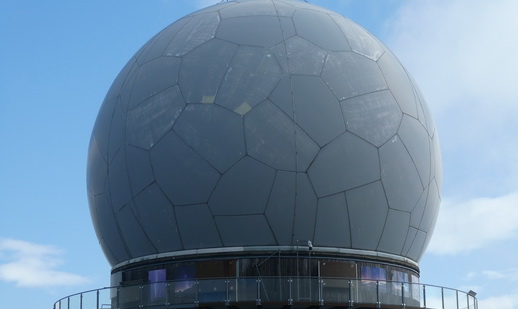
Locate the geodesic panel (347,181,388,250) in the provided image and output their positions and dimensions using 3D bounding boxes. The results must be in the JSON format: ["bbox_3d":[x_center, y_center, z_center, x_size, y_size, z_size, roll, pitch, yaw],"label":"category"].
[{"bbox_3d":[4.876,2.751,67.492,2.668,3.295,0.273,8,7,-33],"label":"geodesic panel"}]

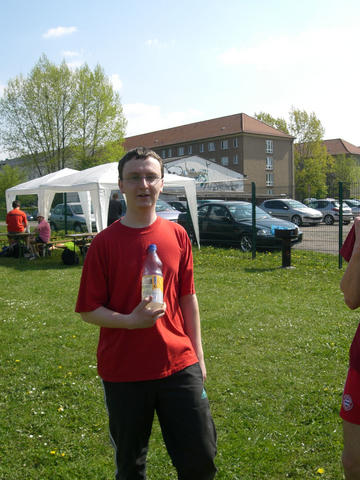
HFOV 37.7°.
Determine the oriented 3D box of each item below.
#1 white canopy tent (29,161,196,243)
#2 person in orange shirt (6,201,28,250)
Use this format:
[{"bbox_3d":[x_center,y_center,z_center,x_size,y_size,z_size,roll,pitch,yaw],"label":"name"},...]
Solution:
[{"bbox_3d":[-1.700,-0.941,14.500,3.000,2.430,3.000,-4,5,-38],"label":"white canopy tent"},{"bbox_3d":[-4.548,-0.375,14.700,0.550,1.330,0.680,0,4,6],"label":"person in orange shirt"}]

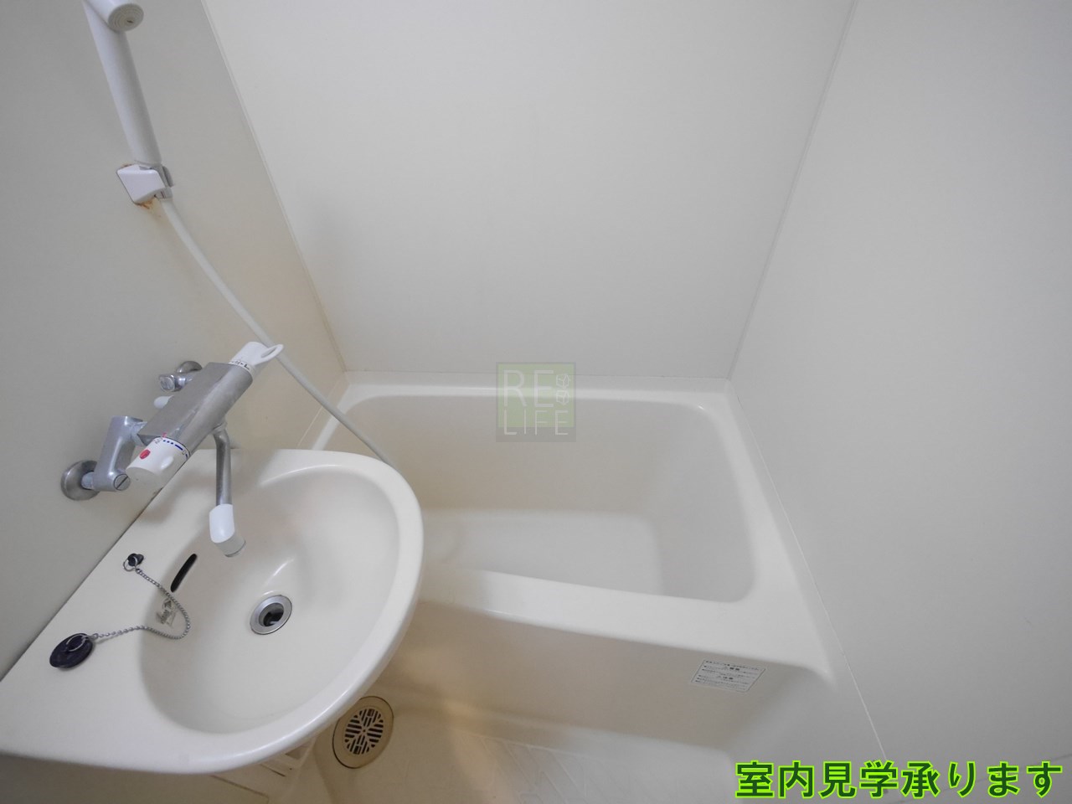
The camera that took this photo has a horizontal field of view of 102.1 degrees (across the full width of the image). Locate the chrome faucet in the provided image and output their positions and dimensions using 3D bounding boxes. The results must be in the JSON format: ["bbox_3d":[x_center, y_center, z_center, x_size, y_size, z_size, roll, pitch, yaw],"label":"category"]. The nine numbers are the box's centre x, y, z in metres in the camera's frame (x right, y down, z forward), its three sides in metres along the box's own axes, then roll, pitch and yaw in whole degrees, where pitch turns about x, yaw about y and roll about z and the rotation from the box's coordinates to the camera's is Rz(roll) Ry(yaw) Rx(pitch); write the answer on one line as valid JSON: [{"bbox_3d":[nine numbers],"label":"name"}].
[{"bbox_3d":[-0.494,0.050,0.640,0.226,0.141,0.311,1,42,4],"label":"chrome faucet"}]

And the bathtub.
[{"bbox_3d":[-0.031,0.355,1.086,1.040,0.520,0.700,1,42,4],"label":"bathtub"}]

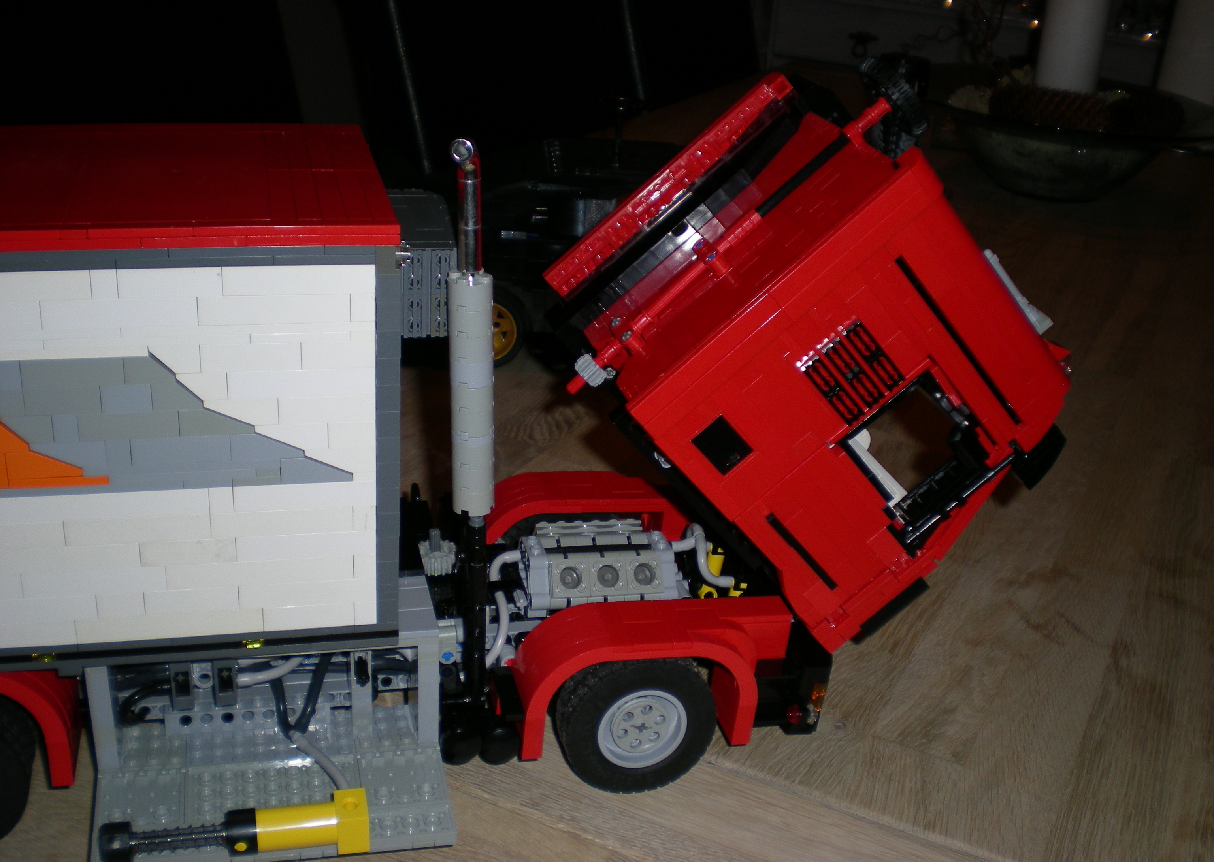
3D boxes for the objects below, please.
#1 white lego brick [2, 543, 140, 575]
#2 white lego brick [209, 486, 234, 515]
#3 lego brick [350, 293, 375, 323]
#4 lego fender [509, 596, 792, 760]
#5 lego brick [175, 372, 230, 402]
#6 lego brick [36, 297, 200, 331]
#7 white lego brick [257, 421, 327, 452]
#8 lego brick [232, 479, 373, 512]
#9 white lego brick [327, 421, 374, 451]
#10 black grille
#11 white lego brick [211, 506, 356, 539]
[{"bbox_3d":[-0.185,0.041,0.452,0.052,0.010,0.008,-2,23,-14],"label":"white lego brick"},{"bbox_3d":[-0.132,0.022,0.457,0.008,0.010,0.008,-2,23,-14],"label":"white lego brick"},{"bbox_3d":[-0.081,-0.043,0.443,0.008,0.010,0.008,-2,23,-14],"label":"lego brick"},{"bbox_3d":[0.018,0.099,0.539,0.112,0.051,0.032,-2,25,-15],"label":"lego fender"},{"bbox_3d":[-0.134,-0.016,0.441,0.016,0.010,0.008,-2,23,-14],"label":"lego brick"},{"bbox_3d":[-0.157,-0.039,0.431,0.048,0.010,0.008,-2,22,-13],"label":"lego brick"},{"bbox_3d":[-0.107,0.000,0.453,0.024,0.010,0.008,-2,23,-14],"label":"white lego brick"},{"bbox_3d":[-0.106,0.021,0.468,0.048,0.010,0.008,-2,22,-13],"label":"lego brick"},{"bbox_3d":[-0.088,0.000,0.460,0.016,0.010,0.008,-2,23,-14],"label":"white lego brick"},{"bbox_3d":[0.089,-0.021,0.483,0.028,0.032,0.004,-41,28,5],"label":"black grille"},{"bbox_3d":[-0.114,0.031,0.470,0.048,0.010,0.008,-2,22,-13],"label":"white lego brick"}]

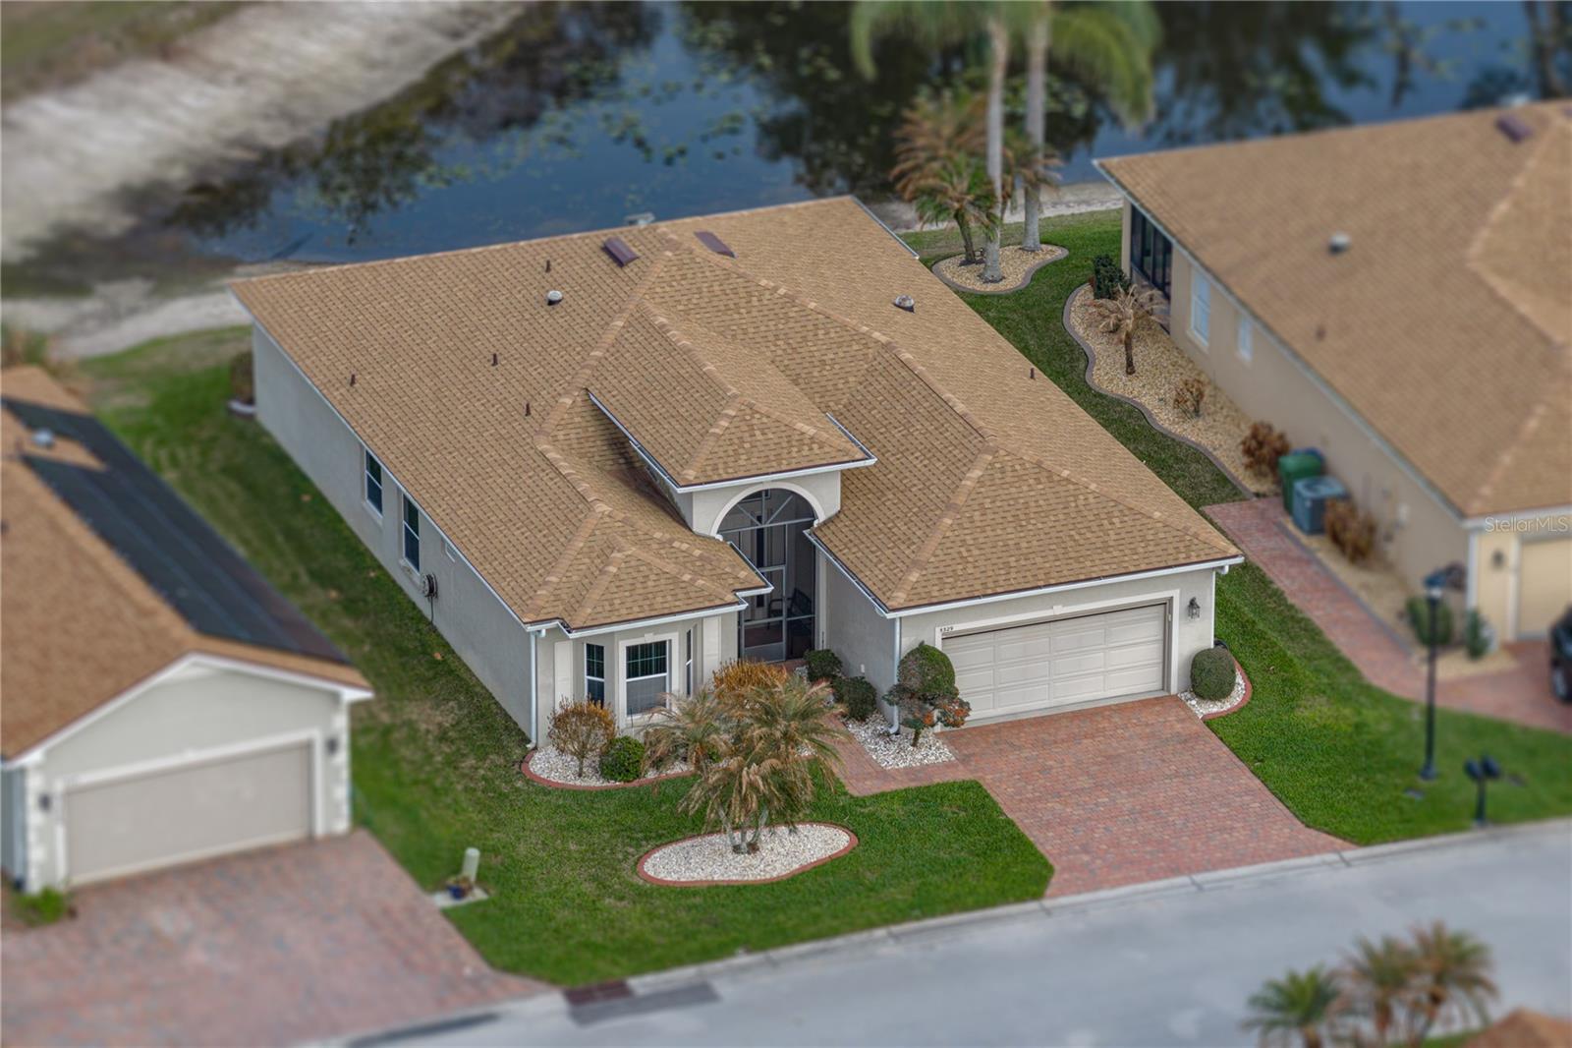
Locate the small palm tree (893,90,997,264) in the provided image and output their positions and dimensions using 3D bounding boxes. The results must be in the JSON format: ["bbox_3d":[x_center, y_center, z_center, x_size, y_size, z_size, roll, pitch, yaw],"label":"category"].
[{"bbox_3d":[3.867,-7.931,169.789,2.500,3.850,2.400,0,24,0],"label":"small palm tree"}]

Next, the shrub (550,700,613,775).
[{"bbox_3d":[-3.885,4.091,138.733,1.251,1.546,1.231,0,24,0],"label":"shrub"}]

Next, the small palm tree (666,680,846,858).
[{"bbox_3d":[-0.657,4.674,141.450,3.200,3.400,3.000,0,24,0],"label":"small palm tree"}]

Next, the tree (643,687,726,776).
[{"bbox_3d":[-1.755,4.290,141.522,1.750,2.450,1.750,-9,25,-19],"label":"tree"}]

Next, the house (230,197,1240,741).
[{"bbox_3d":[-1.424,-2.201,147.855,14.058,5.744,20.536,-9,25,-20],"label":"house"}]

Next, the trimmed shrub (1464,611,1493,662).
[{"bbox_3d":[13.594,2.192,143.916,0.591,1.015,0.591,0,24,0],"label":"trimmed shrub"}]

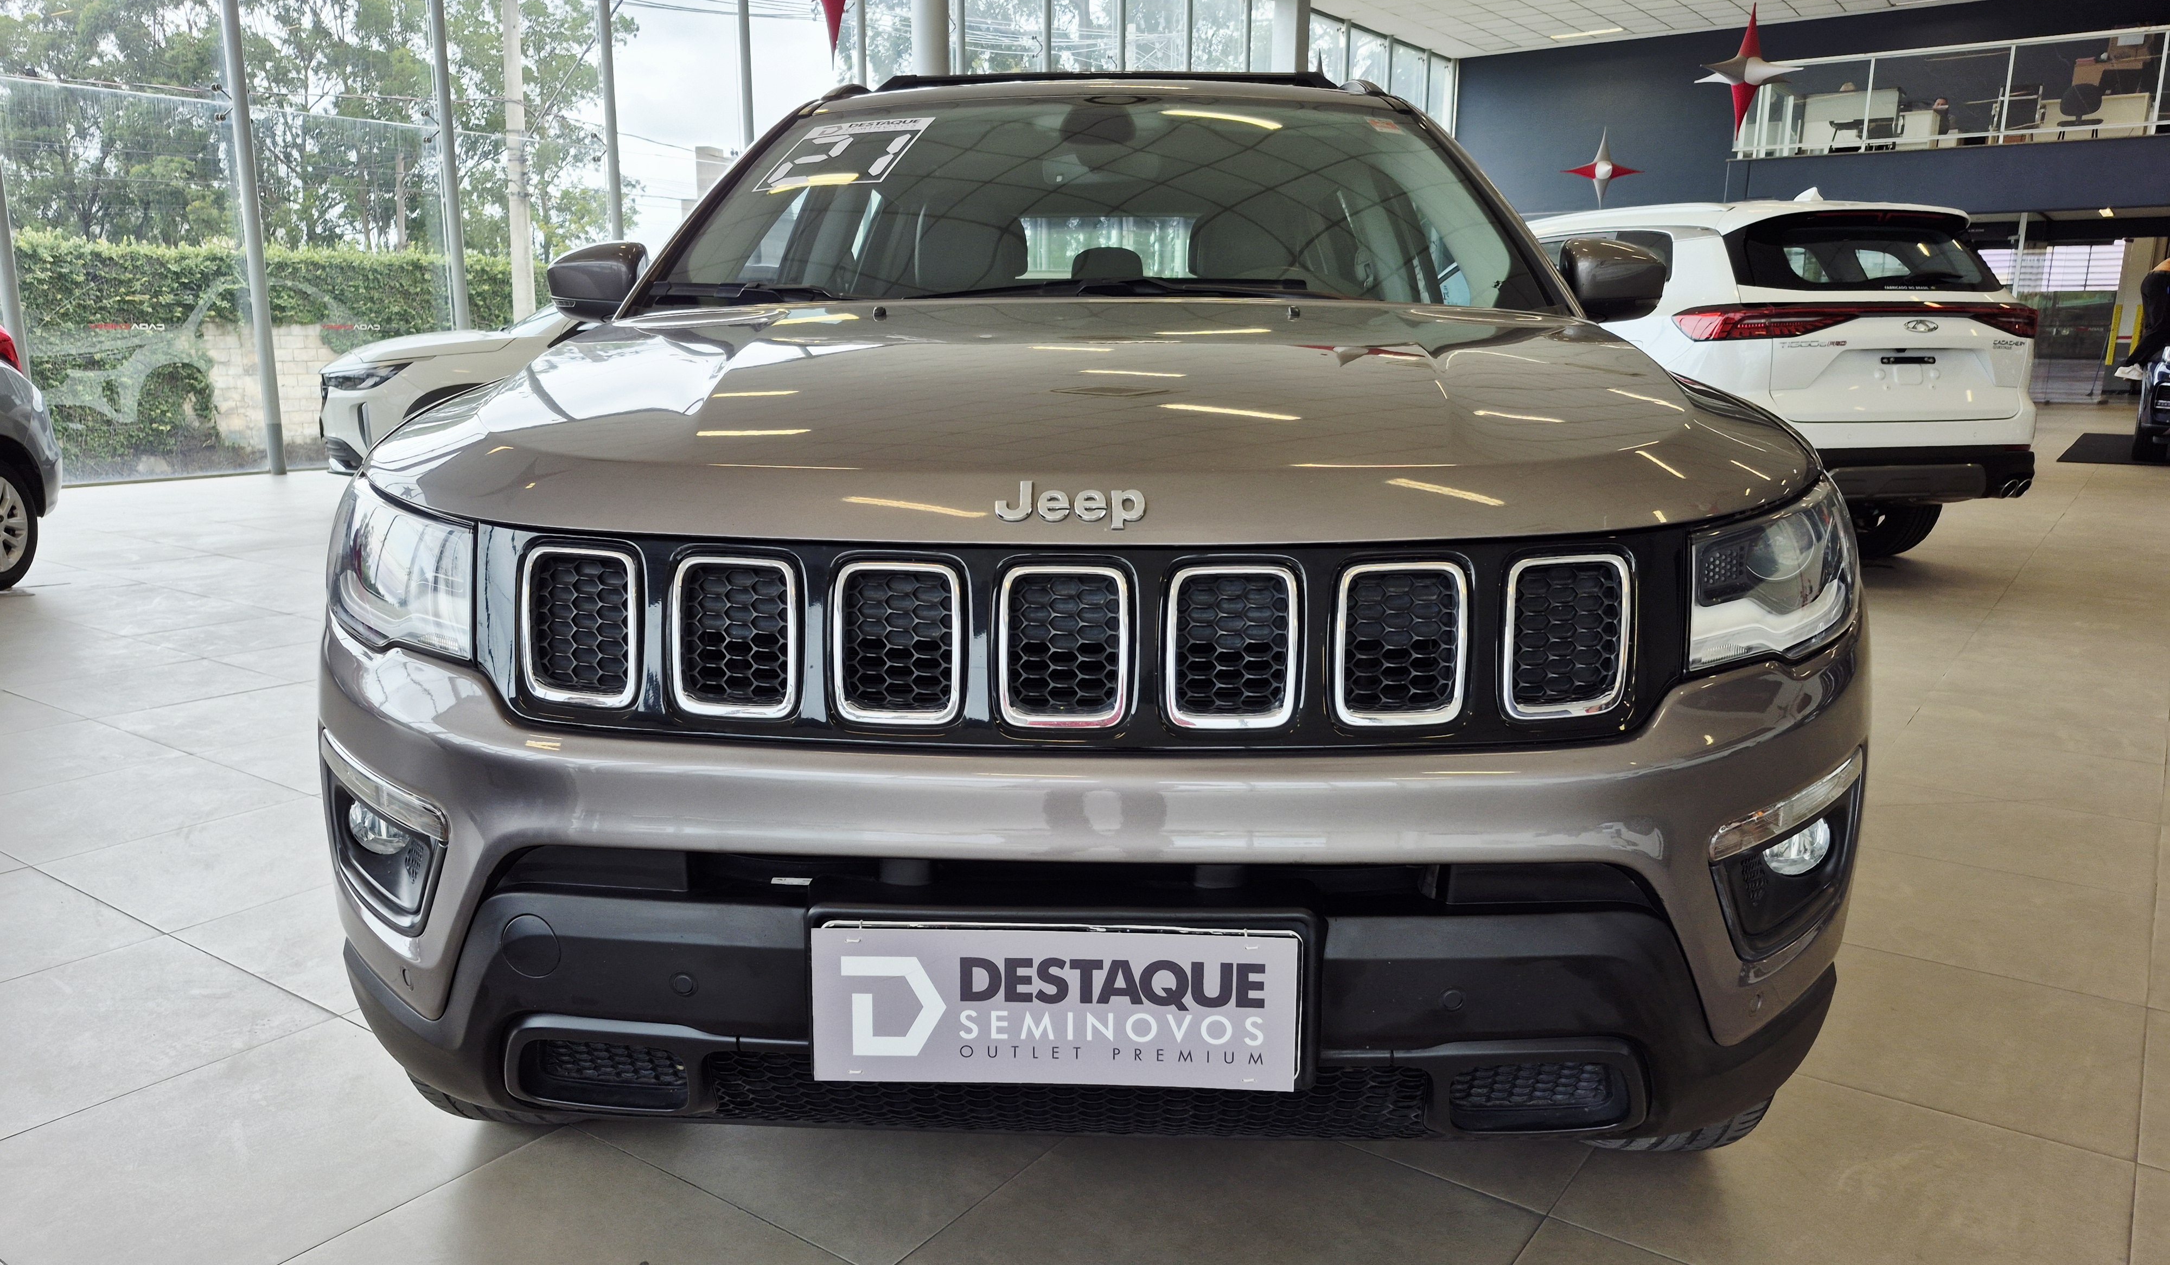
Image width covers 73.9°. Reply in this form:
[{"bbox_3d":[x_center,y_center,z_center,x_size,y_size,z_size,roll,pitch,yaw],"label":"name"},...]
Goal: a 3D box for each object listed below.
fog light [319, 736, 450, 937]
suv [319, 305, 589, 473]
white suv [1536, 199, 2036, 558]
[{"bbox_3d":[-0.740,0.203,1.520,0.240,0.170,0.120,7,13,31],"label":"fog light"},{"bbox_3d":[-3.517,-2.035,11.312,4.450,1.700,1.840,-6,13,-26],"label":"suv"},{"bbox_3d":[2.740,-1.410,8.320,1.860,1.700,4.680,-4,12,-18],"label":"white suv"}]

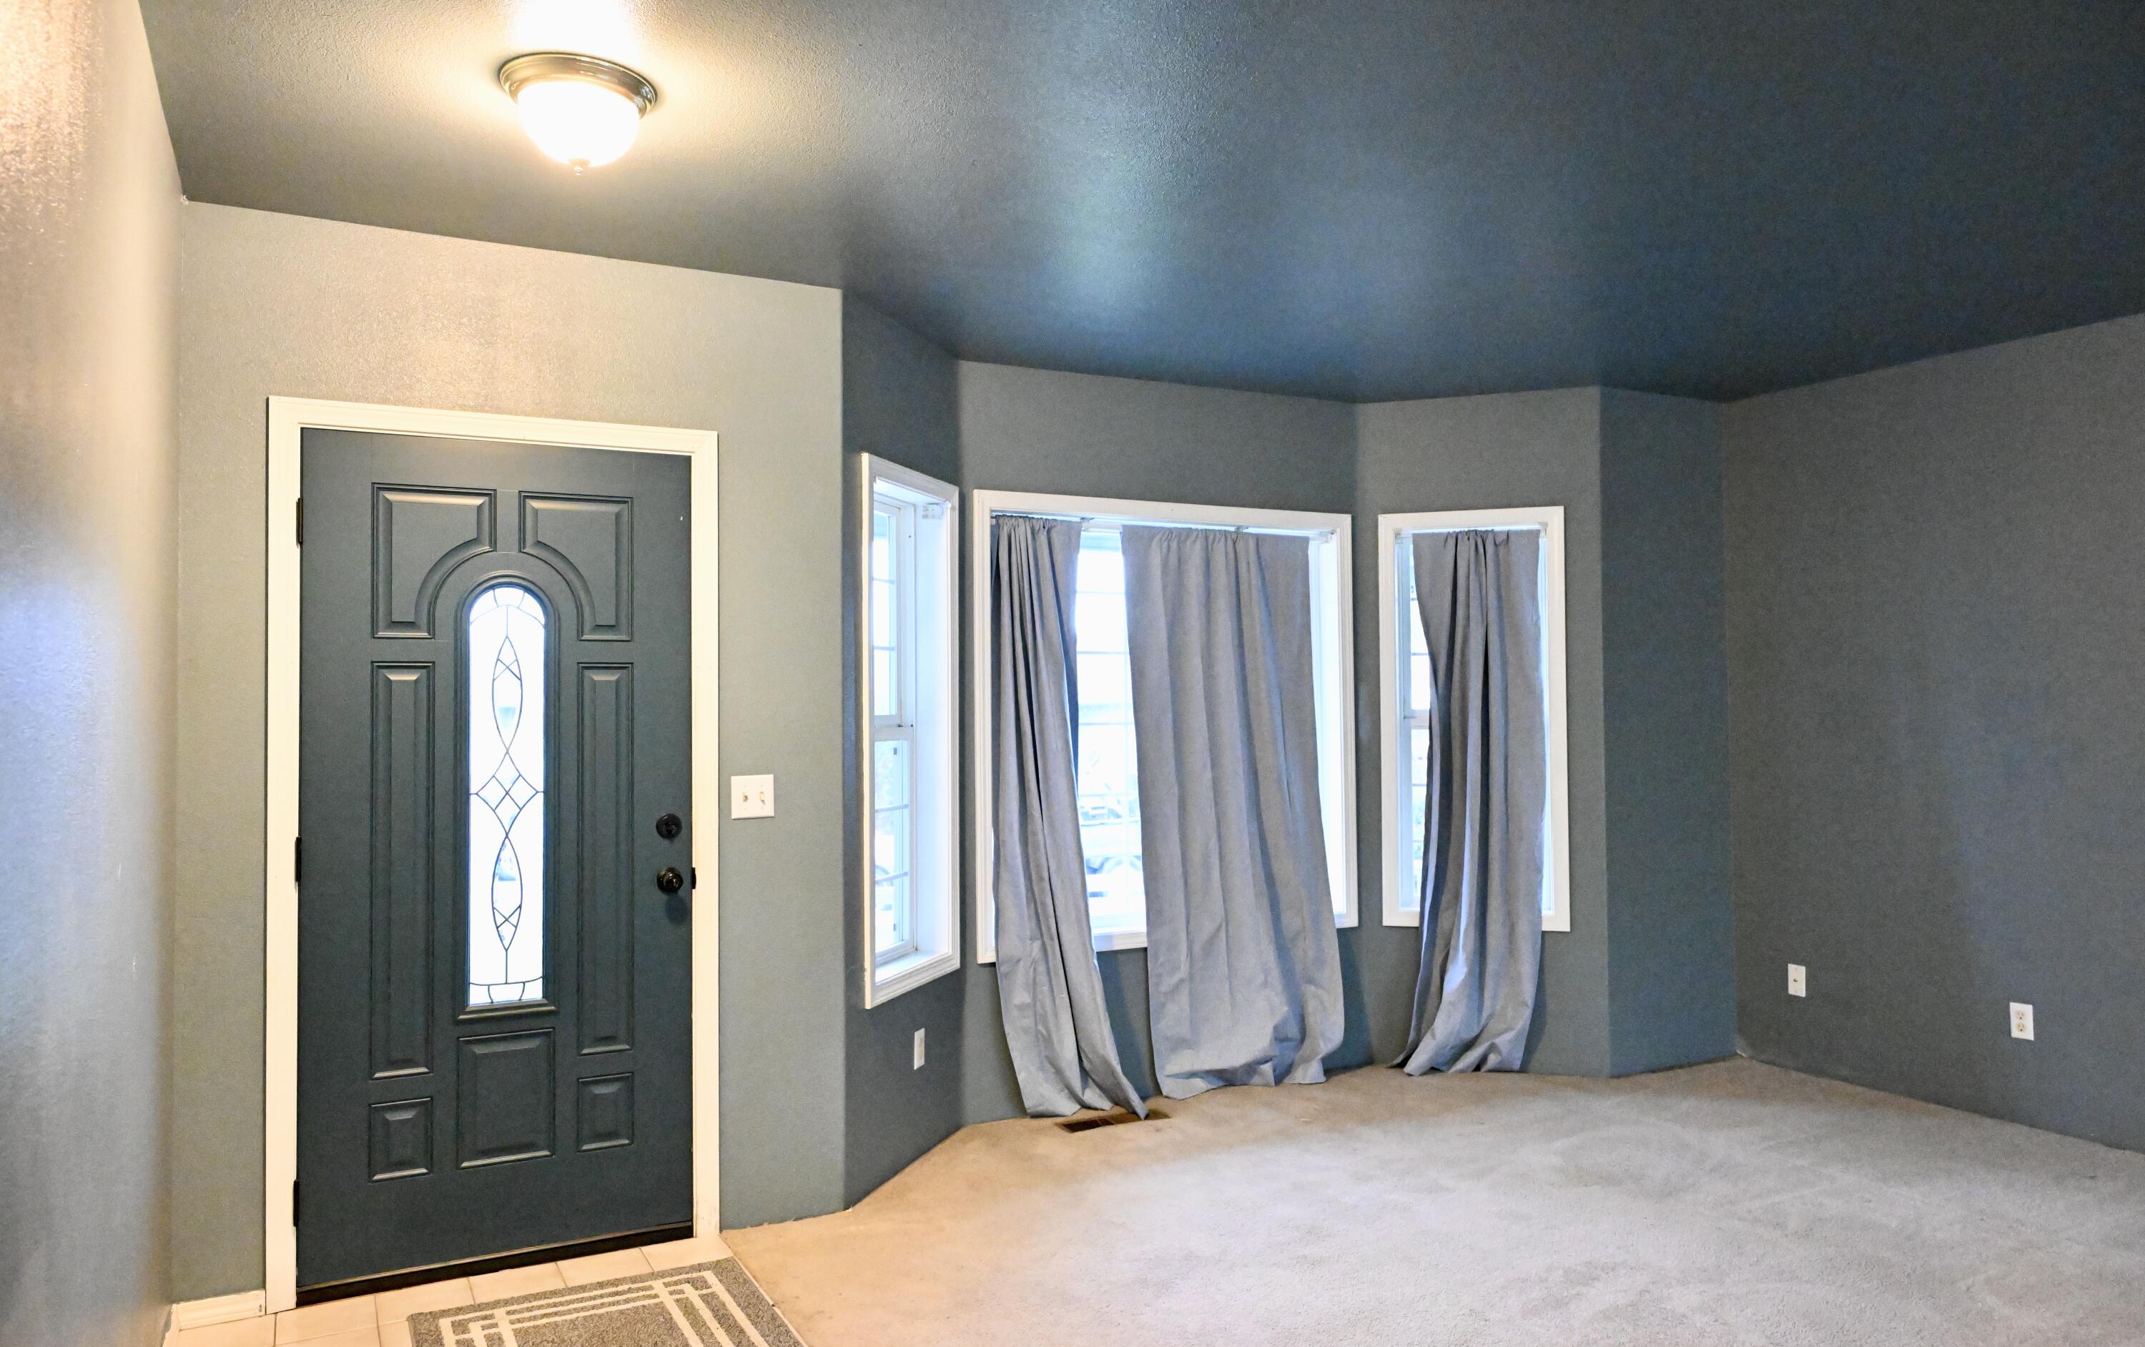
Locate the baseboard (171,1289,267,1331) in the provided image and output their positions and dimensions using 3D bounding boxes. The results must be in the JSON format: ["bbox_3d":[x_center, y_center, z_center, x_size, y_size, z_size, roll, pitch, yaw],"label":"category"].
[{"bbox_3d":[-1.934,1.445,3.243,0.176,0.060,0.015,0,-2,-27],"label":"baseboard"}]

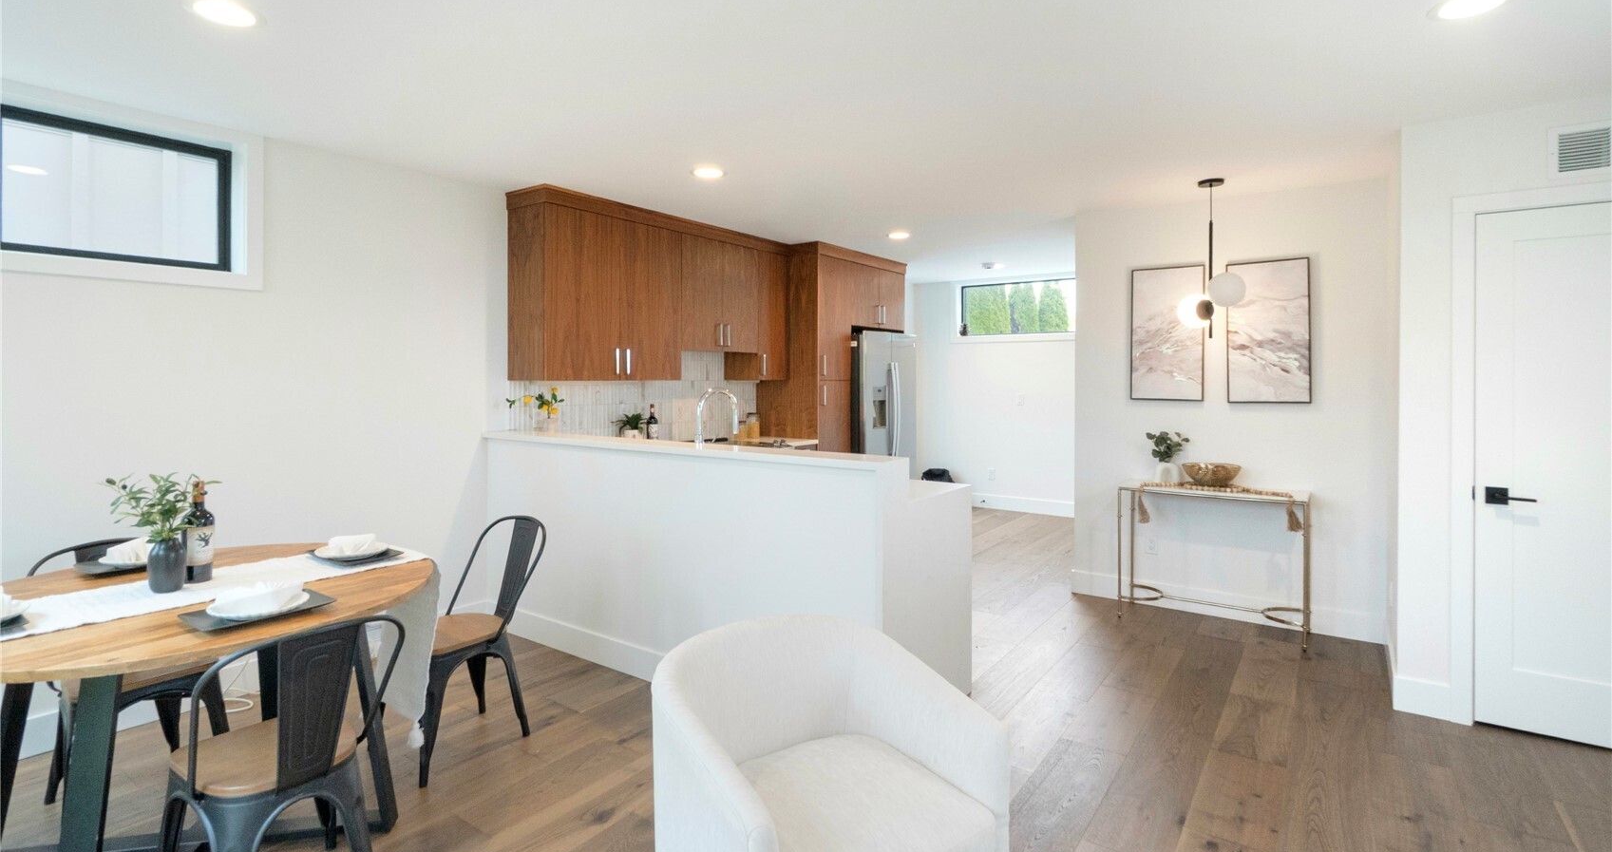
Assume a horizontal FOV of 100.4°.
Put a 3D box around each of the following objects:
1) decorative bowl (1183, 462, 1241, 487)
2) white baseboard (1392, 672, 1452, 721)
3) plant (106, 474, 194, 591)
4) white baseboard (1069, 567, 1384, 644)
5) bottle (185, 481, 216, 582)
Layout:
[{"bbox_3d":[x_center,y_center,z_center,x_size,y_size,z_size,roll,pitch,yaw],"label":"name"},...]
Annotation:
[{"bbox_3d":[2.306,0.279,3.820,0.295,0.122,0.295,2,3,33],"label":"decorative bowl"},{"bbox_3d":[2.568,1.131,2.795,0.178,0.150,0.020,2,3,33],"label":"white baseboard"},{"bbox_3d":[-1.983,0.322,2.043,0.250,0.340,0.240,2,3,33],"label":"plant"},{"bbox_3d":[2.402,1.050,3.962,1.565,0.147,0.020,2,3,33],"label":"white baseboard"},{"bbox_3d":[-1.934,0.334,2.145,0.080,0.305,0.080,2,3,33],"label":"bottle"}]

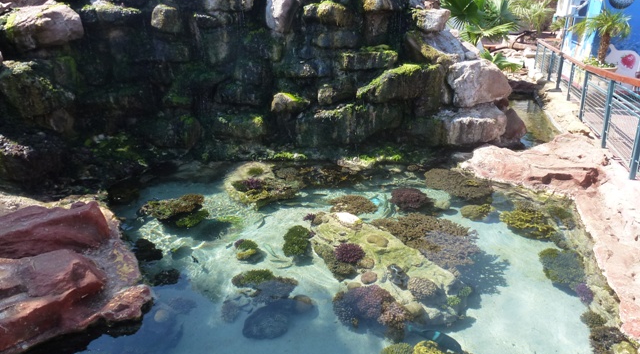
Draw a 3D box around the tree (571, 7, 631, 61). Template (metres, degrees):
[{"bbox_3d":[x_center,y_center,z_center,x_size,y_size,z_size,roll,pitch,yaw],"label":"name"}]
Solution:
[{"bbox_3d":[7.097,-3.580,11.187,1.330,1.350,1.330,12,23,29],"label":"tree"}]

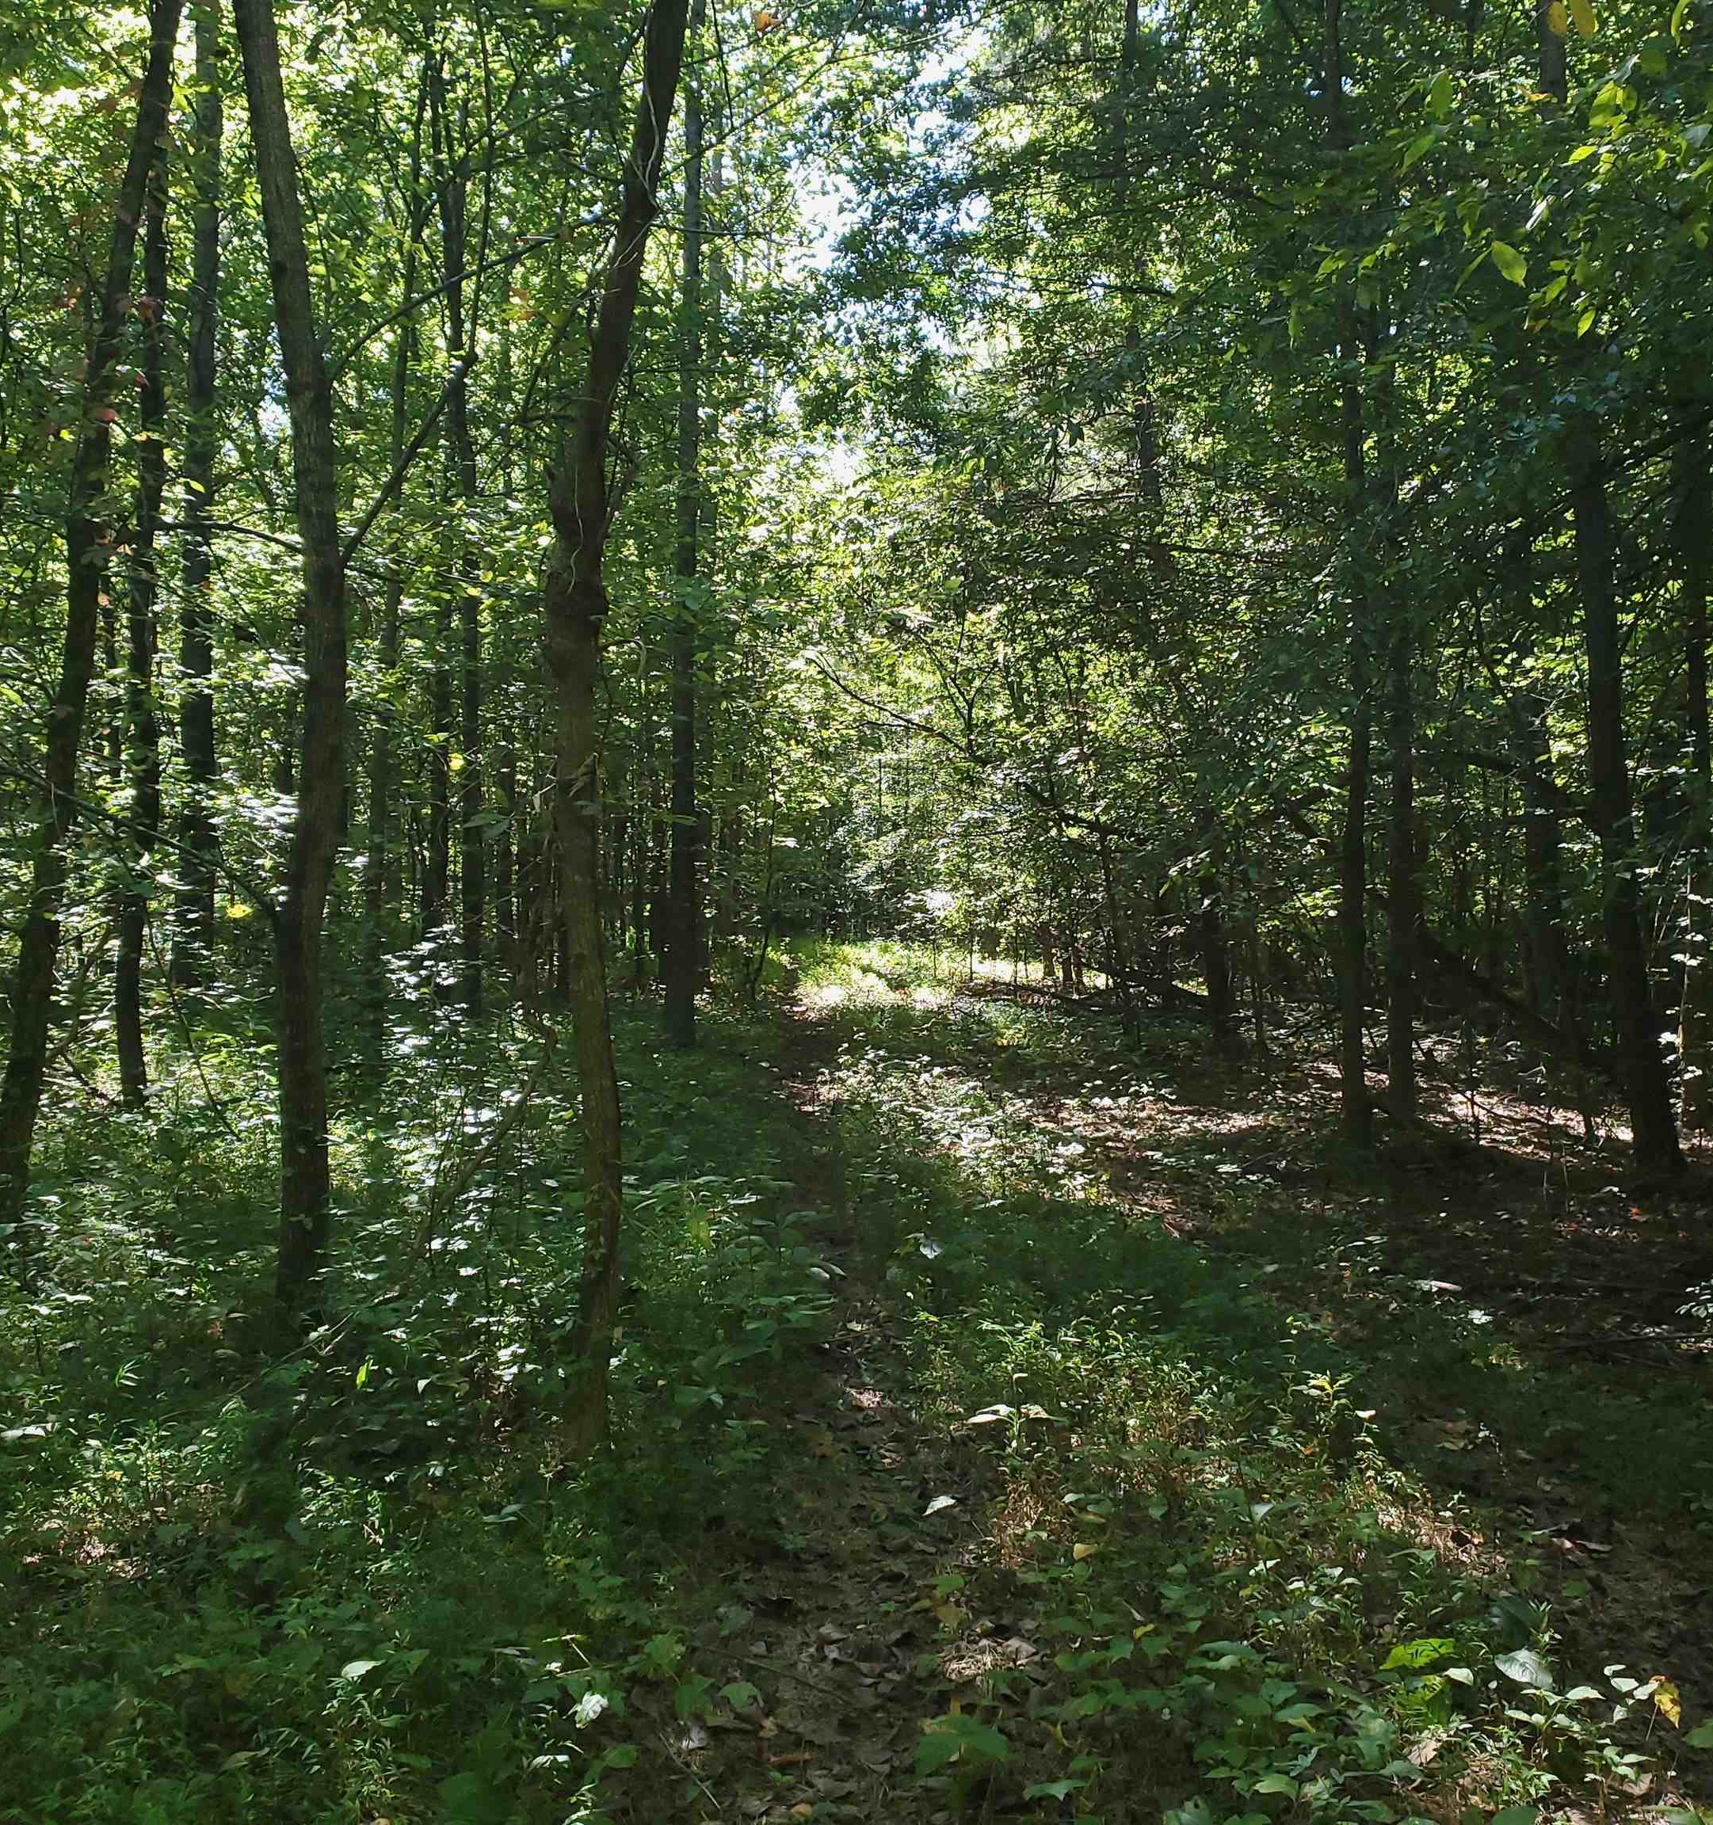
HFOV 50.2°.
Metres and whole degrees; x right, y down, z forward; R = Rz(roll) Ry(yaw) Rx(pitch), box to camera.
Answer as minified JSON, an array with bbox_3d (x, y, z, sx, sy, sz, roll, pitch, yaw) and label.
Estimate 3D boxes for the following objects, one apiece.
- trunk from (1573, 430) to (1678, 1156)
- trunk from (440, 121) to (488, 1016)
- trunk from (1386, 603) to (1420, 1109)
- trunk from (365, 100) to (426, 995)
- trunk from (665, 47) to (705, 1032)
[{"bbox_3d":[4.891,-0.724,11.671,0.280,4.760,0.280,-4,-2,0],"label":"trunk"},{"bbox_3d":[-5.886,-5.141,27.199,0.360,13.470,0.360,-1,-2,0],"label":"trunk"},{"bbox_3d":[4.549,-0.494,15.265,0.200,4.360,0.200,0,-2,0],"label":"trunk"},{"bbox_3d":[-7.621,-6.059,30.221,0.360,14.970,0.360,2,-2,0],"label":"trunk"},{"bbox_3d":[-2.162,-4.770,23.493,0.340,13.060,0.340,0,-2,0],"label":"trunk"}]

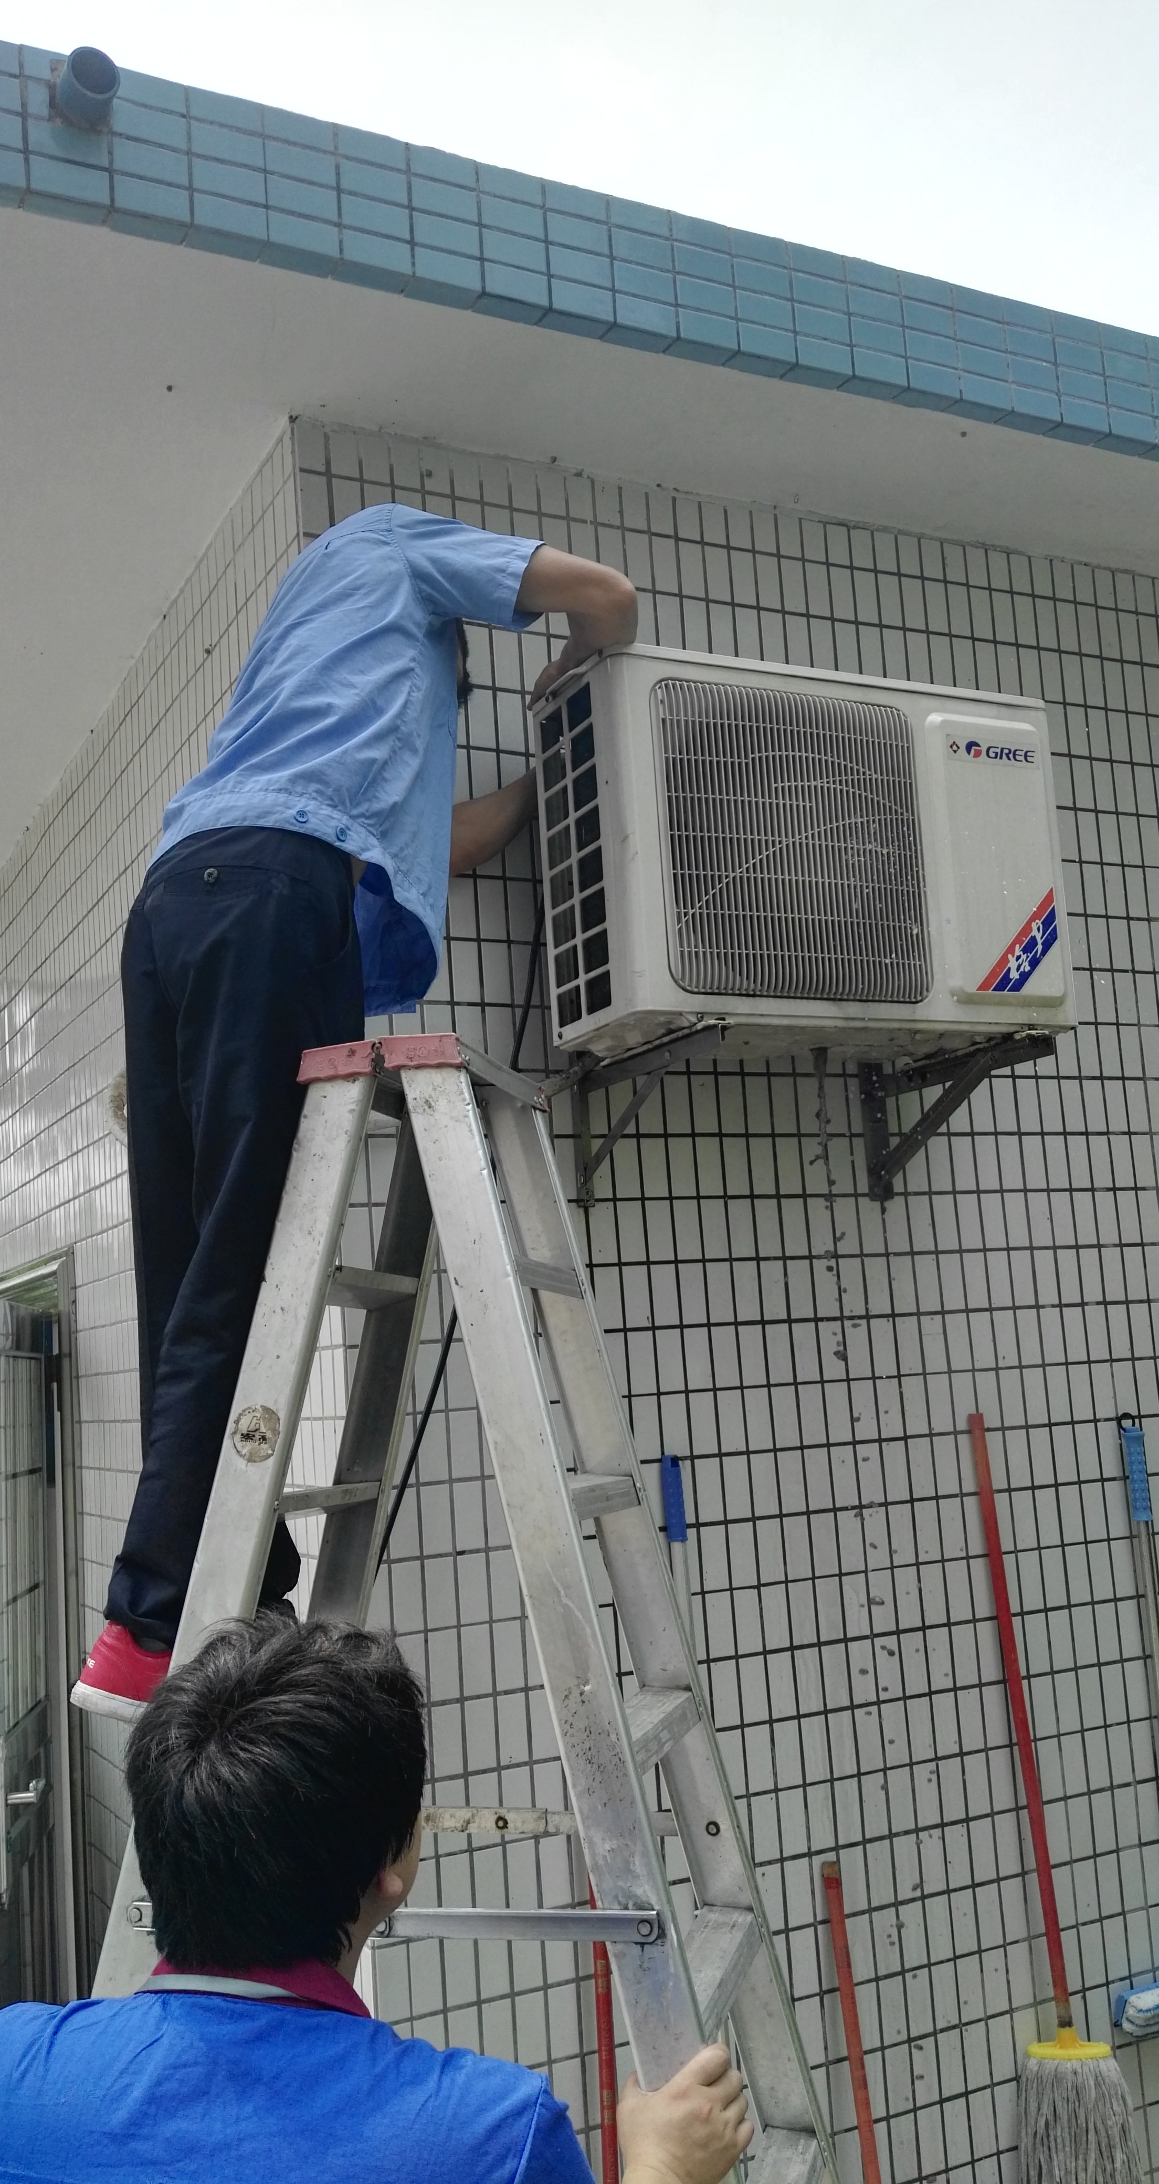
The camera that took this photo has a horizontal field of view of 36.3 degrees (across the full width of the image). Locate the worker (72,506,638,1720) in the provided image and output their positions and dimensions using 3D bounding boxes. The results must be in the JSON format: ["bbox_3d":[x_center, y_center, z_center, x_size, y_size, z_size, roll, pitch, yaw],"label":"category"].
[{"bbox_3d":[-0.230,-0.010,2.190,0.720,1.450,0.520,2,-10,-36],"label":"worker"}]

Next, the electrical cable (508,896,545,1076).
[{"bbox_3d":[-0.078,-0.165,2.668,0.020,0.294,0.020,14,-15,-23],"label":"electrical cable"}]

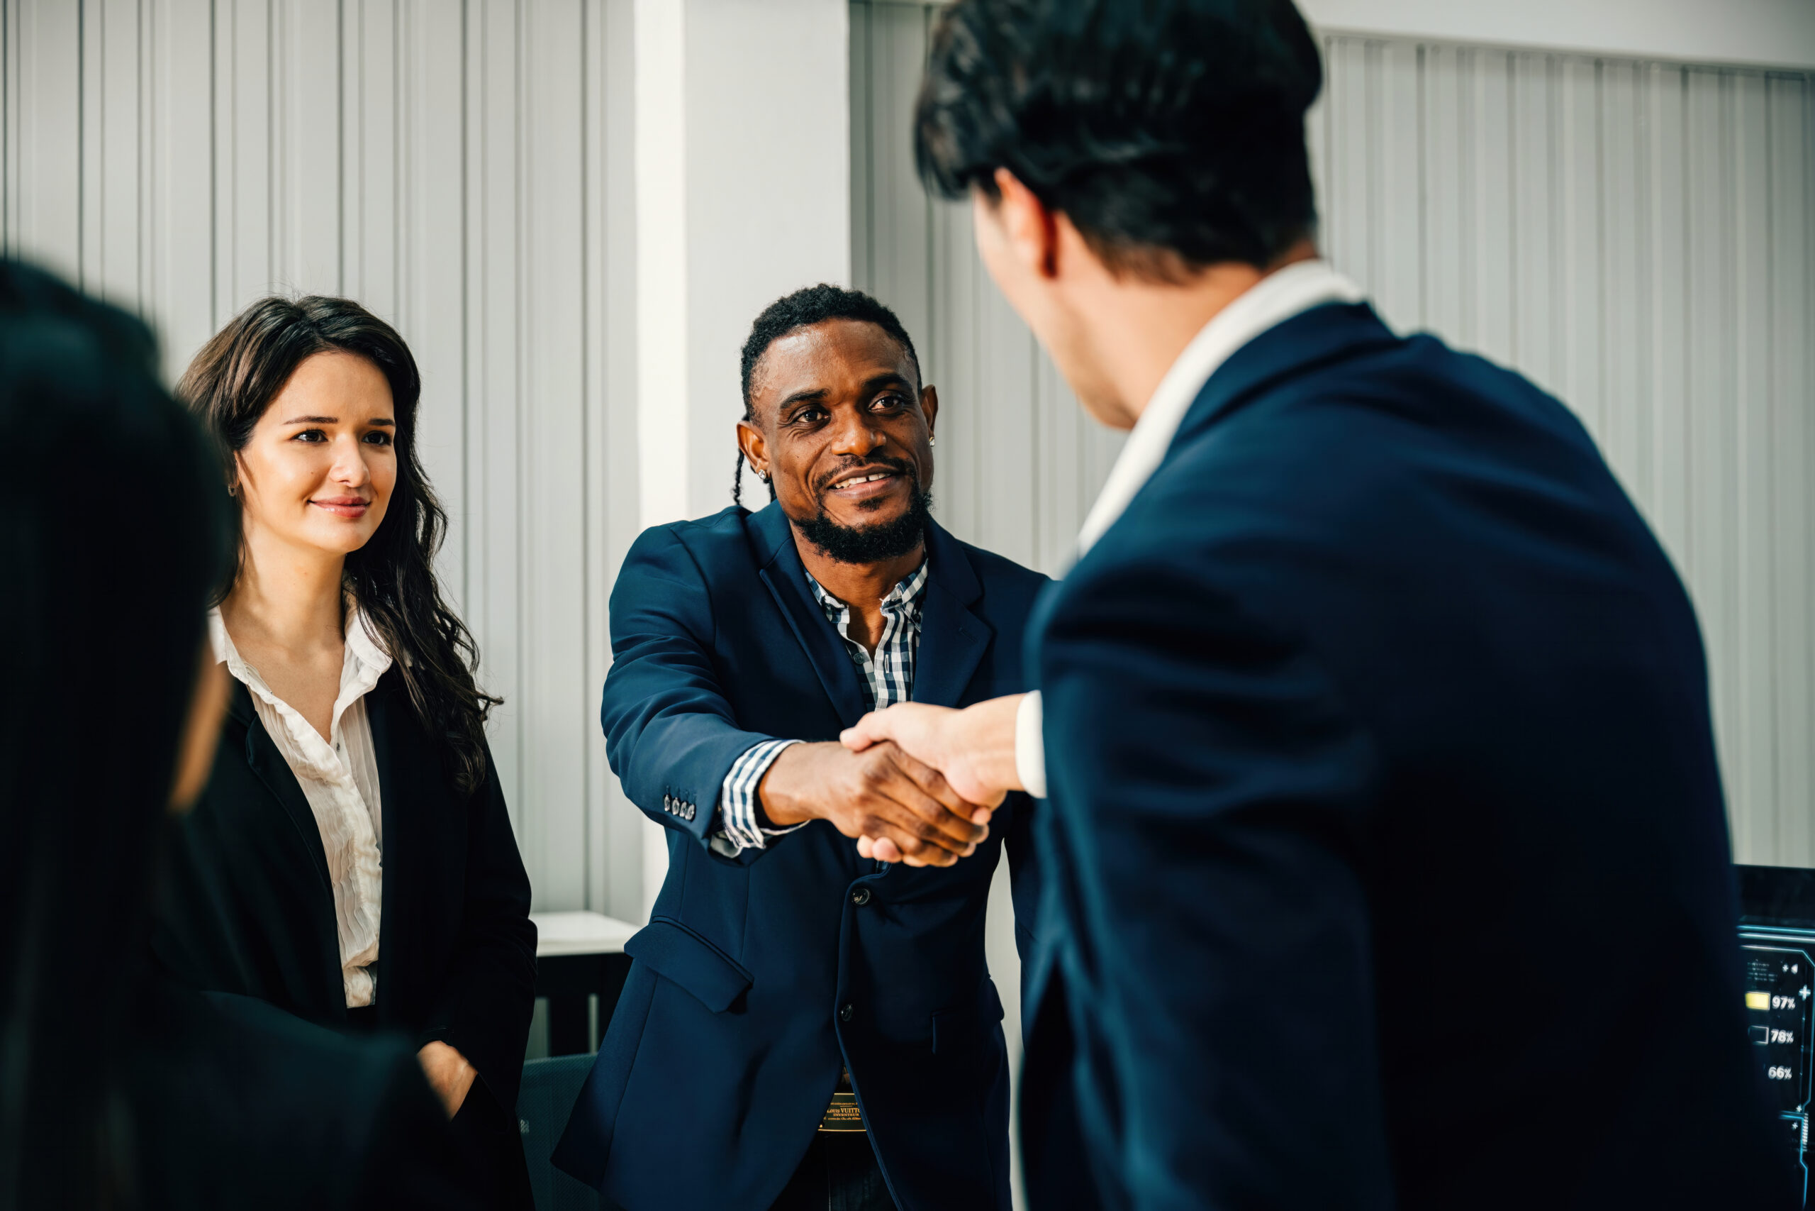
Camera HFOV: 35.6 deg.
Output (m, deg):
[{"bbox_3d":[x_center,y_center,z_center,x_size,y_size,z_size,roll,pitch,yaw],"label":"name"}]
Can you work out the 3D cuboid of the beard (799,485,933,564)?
[{"bbox_3d":[-0.035,-0.069,2.440,0.110,0.060,0.085,-8,0,-10],"label":"beard"}]

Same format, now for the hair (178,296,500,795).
[{"bbox_3d":[-0.520,-0.055,2.580,0.260,0.440,0.235,0,-1,-33],"label":"hair"}]

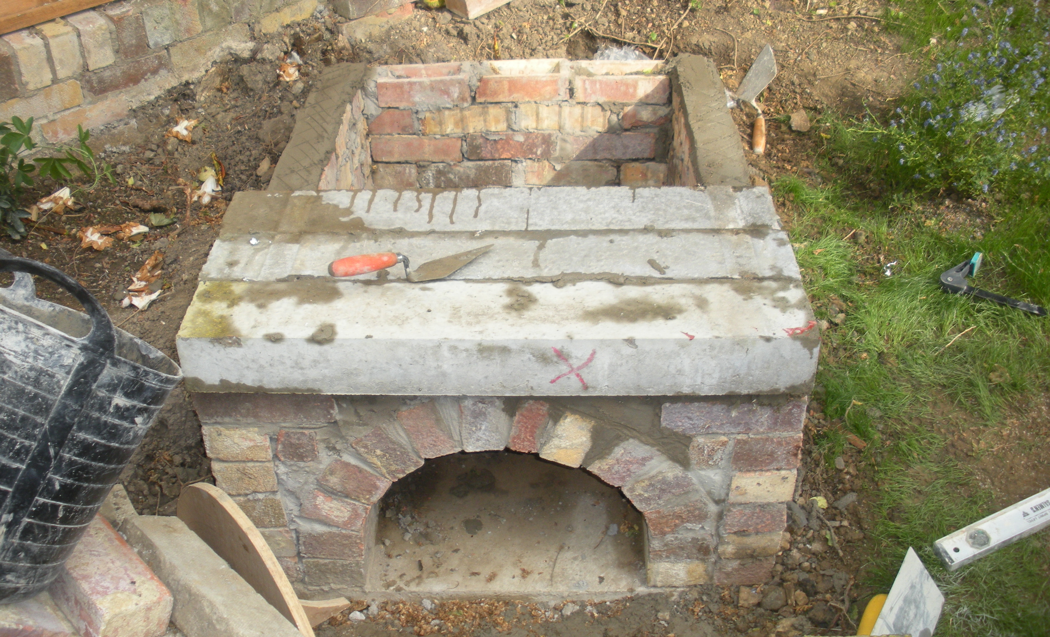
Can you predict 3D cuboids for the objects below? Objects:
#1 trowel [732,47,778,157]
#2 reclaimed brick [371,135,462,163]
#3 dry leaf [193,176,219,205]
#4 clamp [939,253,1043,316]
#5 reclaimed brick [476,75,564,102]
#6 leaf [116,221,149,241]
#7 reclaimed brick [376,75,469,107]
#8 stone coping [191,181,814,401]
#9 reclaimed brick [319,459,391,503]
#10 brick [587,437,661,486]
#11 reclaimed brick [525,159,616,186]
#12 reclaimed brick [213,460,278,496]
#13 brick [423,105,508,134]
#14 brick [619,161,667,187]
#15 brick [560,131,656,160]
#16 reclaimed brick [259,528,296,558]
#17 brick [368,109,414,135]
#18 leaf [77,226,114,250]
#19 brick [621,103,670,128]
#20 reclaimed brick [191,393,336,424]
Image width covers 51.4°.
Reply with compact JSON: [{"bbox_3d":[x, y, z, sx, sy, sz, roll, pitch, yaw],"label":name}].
[{"bbox_3d":[0.539,-0.510,2.502,0.110,0.065,0.420,1,40,16],"label":"trowel"},{"bbox_3d":[-0.257,-0.436,2.651,0.215,0.067,0.103,0,37,2],"label":"reclaimed brick"},{"bbox_3d":[-0.727,-0.292,2.484,0.058,0.028,0.080,0,37,1],"label":"dry leaf"},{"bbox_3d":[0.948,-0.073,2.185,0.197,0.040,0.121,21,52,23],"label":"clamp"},{"bbox_3d":[-0.005,-0.560,2.557,0.215,0.066,0.103,0,37,1],"label":"reclaimed brick"},{"bbox_3d":[-0.816,-0.180,2.269,0.062,0.023,0.045,0,37,2],"label":"leaf"},{"bbox_3d":[-0.230,-0.544,2.525,0.211,0.068,0.100,0,36,0],"label":"reclaimed brick"},{"bbox_3d":[-0.037,-0.055,1.709,0.897,0.101,0.417,0,37,1],"label":"stone coping"},{"bbox_3d":[-0.270,0.203,1.831,0.101,0.064,0.200,26,34,-17],"label":"reclaimed brick"},{"bbox_3d":[0.159,0.157,1.768,0.064,0.101,0.212,37,30,-23],"label":"brick"},{"bbox_3d":[0.115,-0.391,2.748,0.221,0.067,0.105,0,39,1],"label":"reclaimed brick"},{"bbox_3d":[-0.440,0.187,1.808,0.101,0.066,0.213,0,37,1],"label":"reclaimed brick"},{"bbox_3d":[-0.144,-0.507,2.660,0.212,0.067,0.105,0,39,1],"label":"brick"},{"bbox_3d":[0.337,-0.378,2.684,0.213,0.066,0.103,0,37,1],"label":"brick"},{"bbox_3d":[0.200,-0.440,2.632,0.218,0.069,0.103,0,37,2],"label":"brick"},{"bbox_3d":[-0.423,0.315,1.847,0.104,0.064,0.175,0,36,0],"label":"reclaimed brick"},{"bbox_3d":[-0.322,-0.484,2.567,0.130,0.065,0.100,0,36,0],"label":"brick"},{"bbox_3d":[-0.878,-0.164,2.232,0.062,0.022,0.060,0,36,0],"label":"leaf"},{"bbox_3d":[0.336,-0.503,2.591,0.213,0.064,0.103,0,37,1],"label":"brick"},{"bbox_3d":[-0.392,0.100,1.680,0.219,0.067,0.105,0,39,1],"label":"reclaimed brick"}]

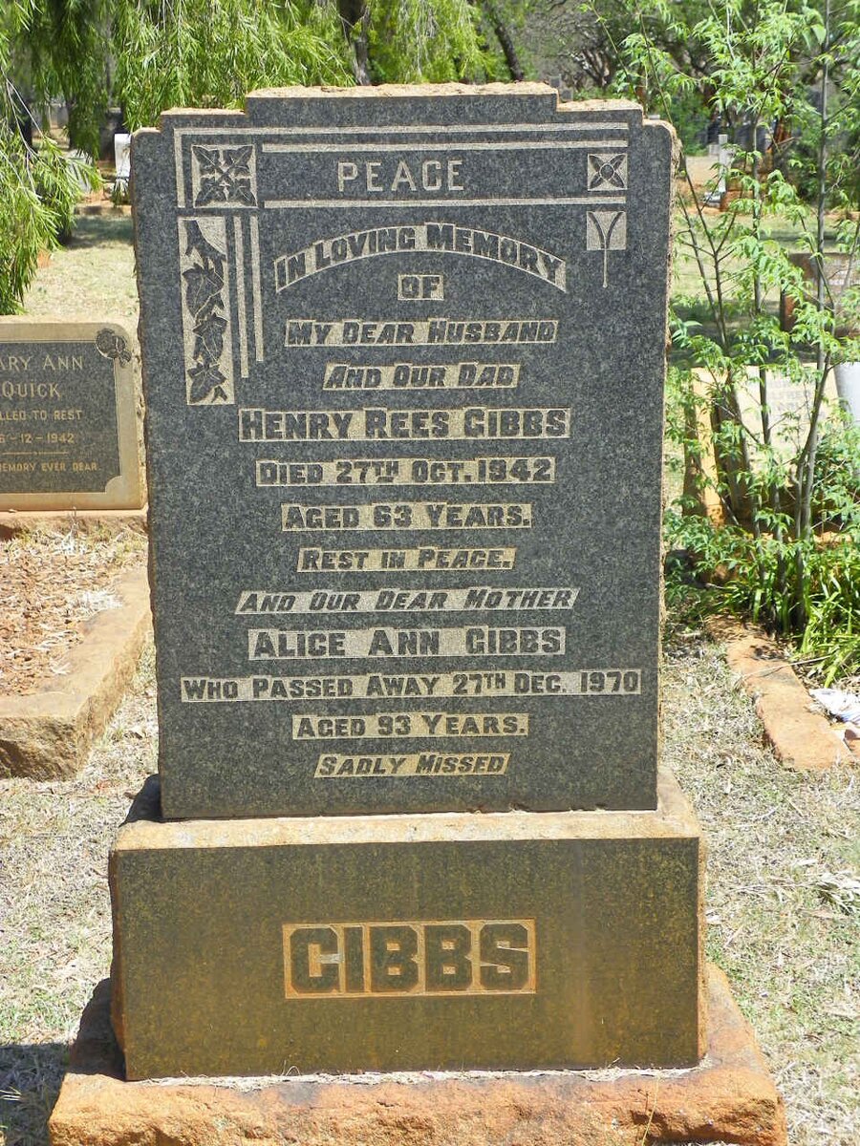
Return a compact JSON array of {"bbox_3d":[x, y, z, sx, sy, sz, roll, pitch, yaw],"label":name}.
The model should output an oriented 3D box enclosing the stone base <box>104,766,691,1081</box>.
[{"bbox_3d":[-0.031,0.488,2.833,0.811,0.336,0.304,-1,14,-1],"label":"stone base"}]

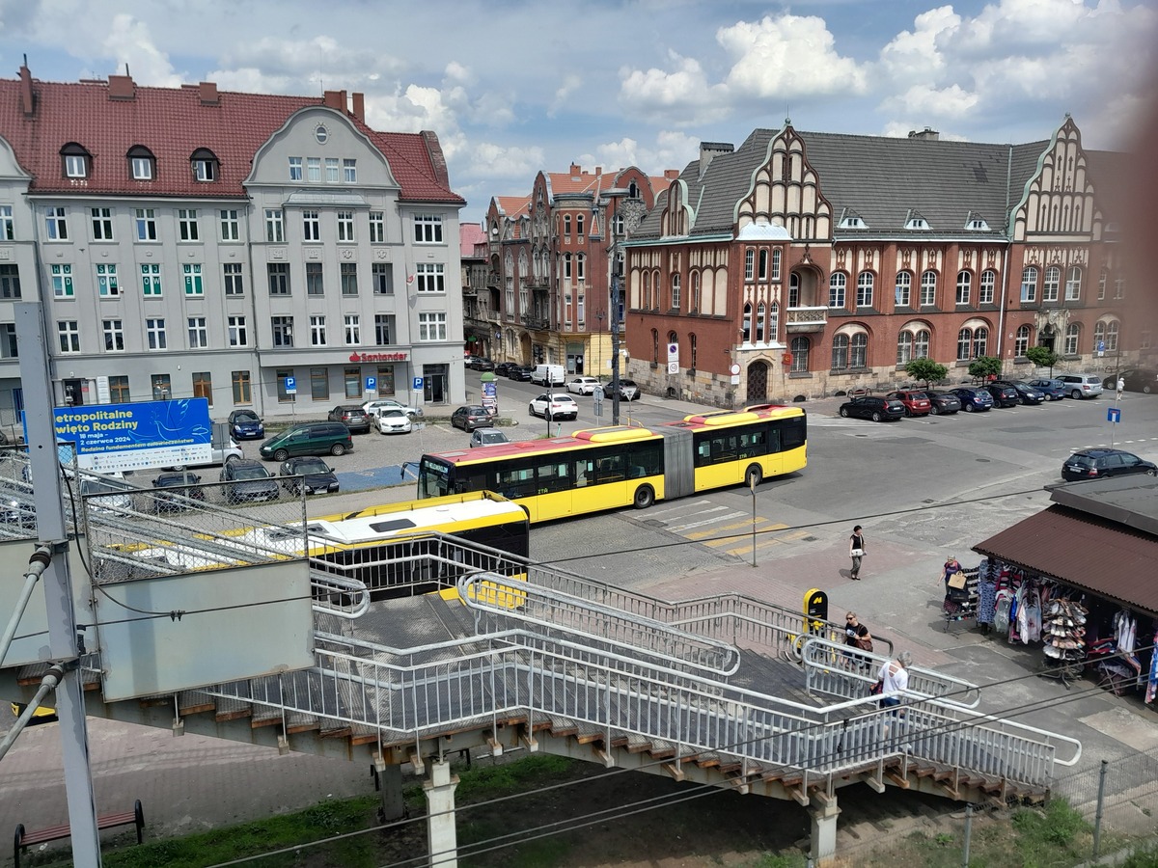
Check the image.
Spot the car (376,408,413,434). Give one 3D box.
[{"bbox_3d":[-11.654,-0.936,56.360,1.810,1.450,4.370,-5,10,-22],"label":"car"}]

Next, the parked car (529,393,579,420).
[{"bbox_3d":[-1.759,-1.915,61.881,1.950,1.680,4.800,-5,11,-24],"label":"parked car"}]

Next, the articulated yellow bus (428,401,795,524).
[{"bbox_3d":[2.199,1.145,35.868,18.076,3.100,2.831,-7,11,-36],"label":"articulated yellow bus"}]

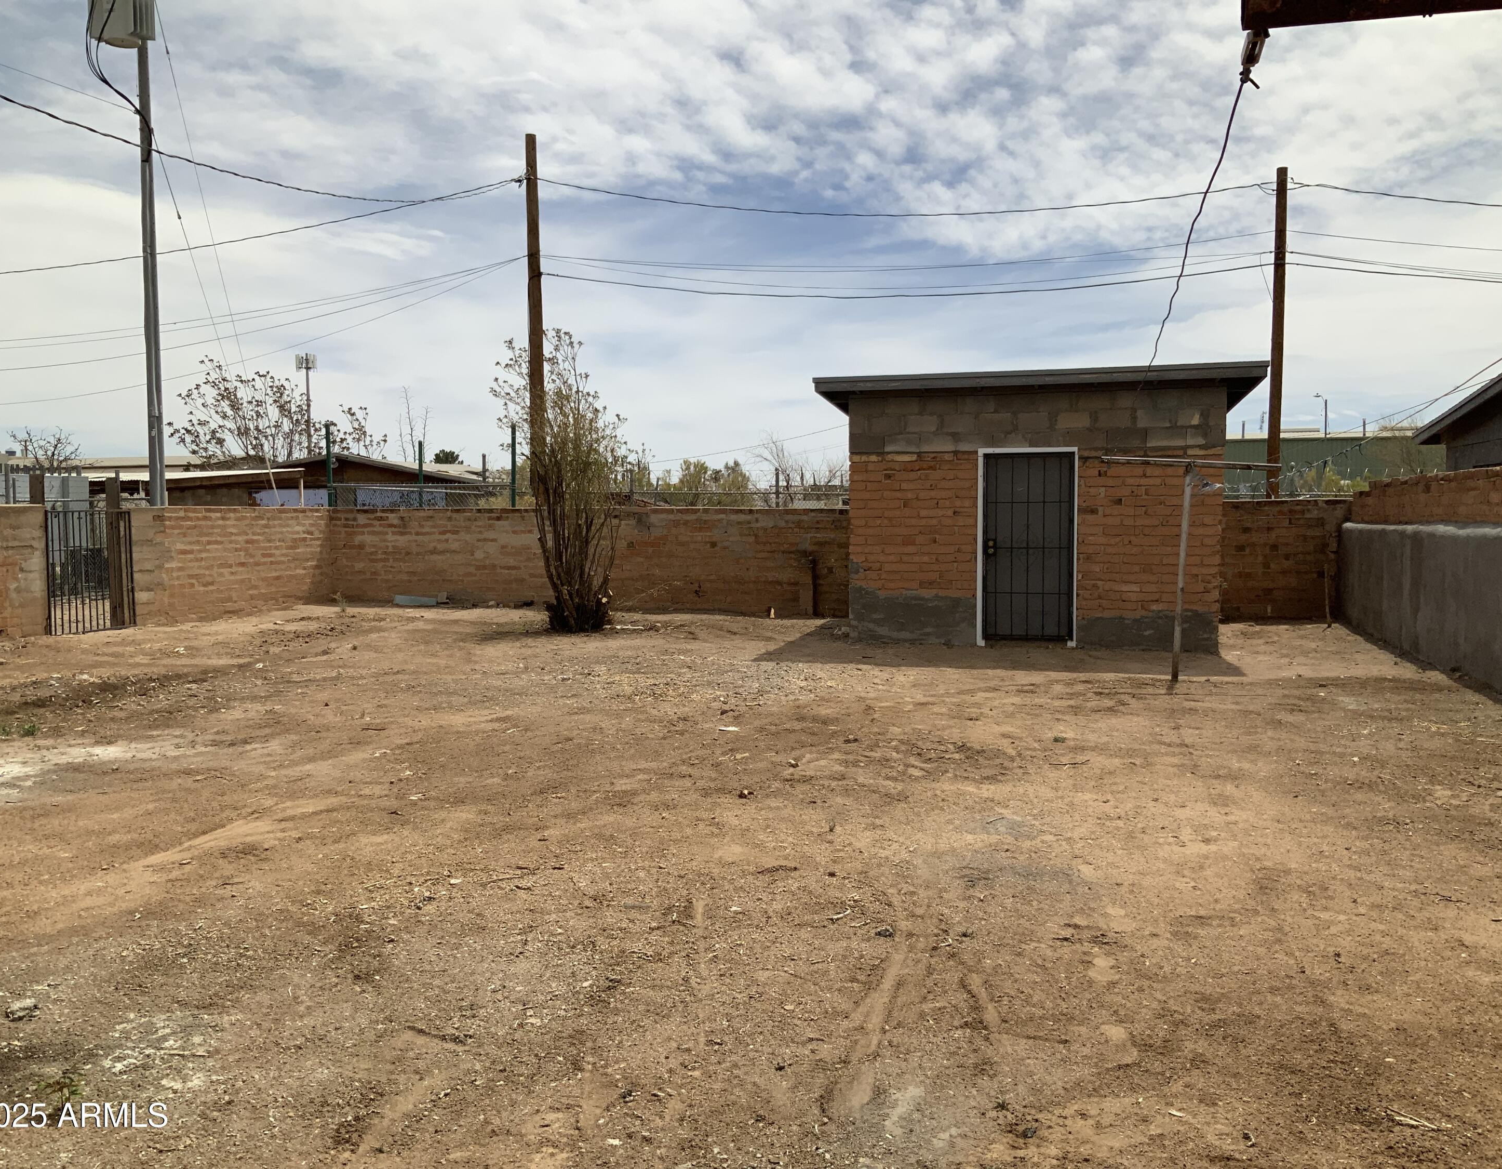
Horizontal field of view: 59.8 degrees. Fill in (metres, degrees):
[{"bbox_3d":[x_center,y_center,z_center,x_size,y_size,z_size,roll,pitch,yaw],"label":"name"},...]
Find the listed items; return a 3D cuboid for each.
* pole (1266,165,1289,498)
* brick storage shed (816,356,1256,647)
[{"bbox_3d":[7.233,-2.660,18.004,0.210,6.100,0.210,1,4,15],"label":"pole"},{"bbox_3d":[3.387,-0.866,15.398,4.620,2.940,3.600,1,4,15],"label":"brick storage shed"}]

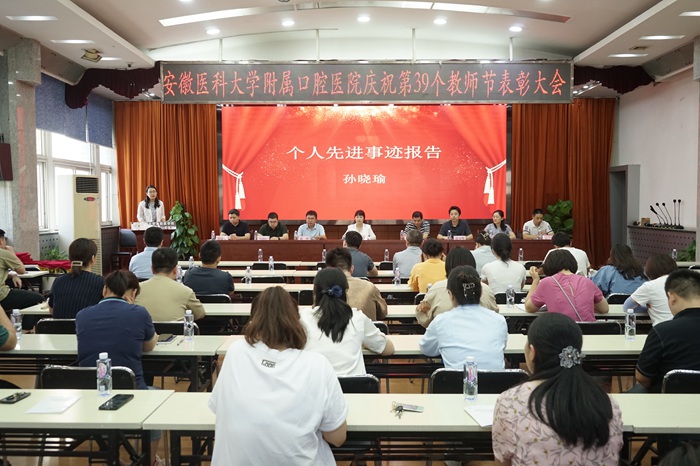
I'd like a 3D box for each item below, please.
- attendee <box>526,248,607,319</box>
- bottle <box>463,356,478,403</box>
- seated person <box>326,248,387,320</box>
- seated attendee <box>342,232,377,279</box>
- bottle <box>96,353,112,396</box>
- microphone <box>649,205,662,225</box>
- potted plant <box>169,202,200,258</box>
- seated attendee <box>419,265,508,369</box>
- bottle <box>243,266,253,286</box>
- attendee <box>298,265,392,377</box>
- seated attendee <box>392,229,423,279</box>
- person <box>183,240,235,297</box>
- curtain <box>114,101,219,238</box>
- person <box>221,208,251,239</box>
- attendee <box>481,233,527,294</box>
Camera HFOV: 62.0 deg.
[{"bbox_3d":[1.540,0.742,4.266,0.580,1.264,0.750,0,3,0],"label":"attendee"},{"bbox_3d":[0.522,0.629,2.516,0.062,0.184,0.062,0,3,0],"label":"bottle"},{"bbox_3d":[0.004,0.739,4.266,0.540,1.271,0.750,0,3,0],"label":"seated person"},{"bbox_3d":[0.086,0.623,6.655,0.500,1.240,0.750,0,3,3],"label":"seated attendee"},{"bbox_3d":[-1.038,0.598,2.469,0.063,0.176,0.063,0,3,1],"label":"bottle"},{"bbox_3d":[5.153,-0.282,9.828,0.240,0.362,0.120,0,3,0],"label":"microphone"},{"bbox_3d":[-2.712,0.183,9.554,0.500,1.410,0.500,0,3,1],"label":"potted plant"},{"bbox_3d":[0.591,0.799,3.151,0.480,1.275,0.720,0,3,0],"label":"seated attendee"},{"bbox_3d":[-1.030,0.441,5.924,0.061,0.182,0.061,0,3,0],"label":"bottle"},{"bbox_3d":[-0.066,0.798,3.091,0.540,1.220,0.750,0,3,3],"label":"attendee"},{"bbox_3d":[0.701,0.618,6.647,0.500,1.250,0.750,0,3,2],"label":"seated attendee"},{"bbox_3d":[-1.310,0.689,5.435,0.500,1.220,0.750,0,3,3],"label":"person"},{"bbox_3d":[-3.562,-0.920,11.331,2.044,3.236,0.200,0,3,0],"label":"curtain"},{"bbox_3d":[-1.963,0.218,9.997,0.500,1.240,0.720,0,3,1],"label":"person"},{"bbox_3d":[1.371,0.653,5.368,0.450,1.321,0.720,0,3,0],"label":"attendee"}]

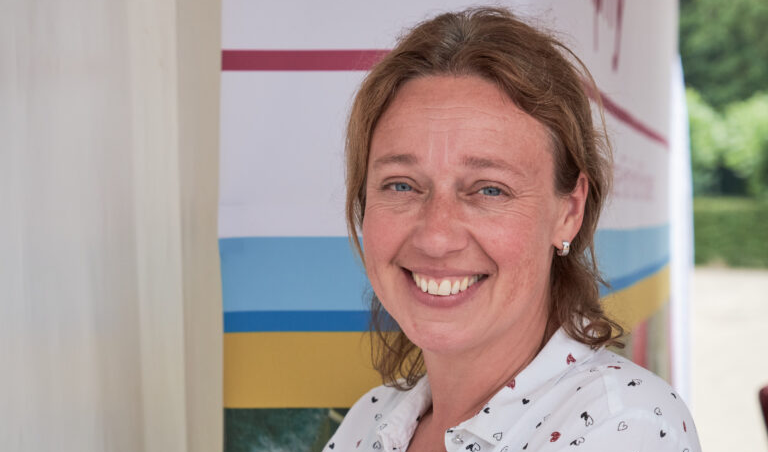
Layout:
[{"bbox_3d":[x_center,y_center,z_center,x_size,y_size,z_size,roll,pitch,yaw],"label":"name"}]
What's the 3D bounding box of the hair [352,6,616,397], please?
[{"bbox_3d":[0.073,-0.021,1.340,0.200,0.280,0.210,2,2,18],"label":"hair"}]

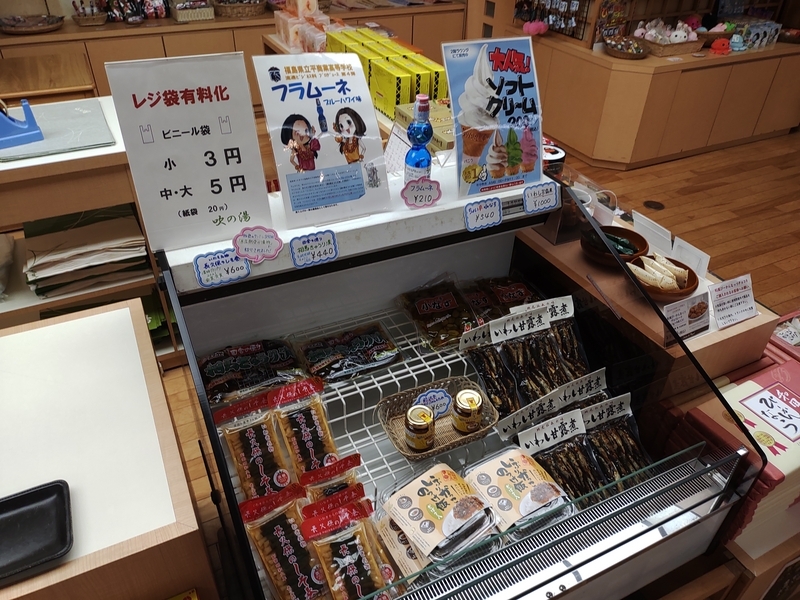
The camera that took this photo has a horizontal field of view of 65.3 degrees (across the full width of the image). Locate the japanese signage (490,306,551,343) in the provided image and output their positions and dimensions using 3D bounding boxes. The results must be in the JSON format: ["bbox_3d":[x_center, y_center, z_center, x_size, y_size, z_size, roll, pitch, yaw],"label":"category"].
[{"bbox_3d":[0.263,0.052,1.360,0.125,0.045,0.006,-15,-3,-22],"label":"japanese signage"}]

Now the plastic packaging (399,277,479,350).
[{"bbox_3d":[0.086,0.035,1.436,0.130,0.033,0.165,-15,51,-22],"label":"plastic packaging"}]

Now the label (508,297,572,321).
[{"bbox_3d":[0.297,0.029,1.297,0.144,0.049,0.005,-11,13,-16],"label":"label"}]

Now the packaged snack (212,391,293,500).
[{"bbox_3d":[-0.240,0.268,1.057,0.099,0.032,0.207,-15,63,-21],"label":"packaged snack"}]

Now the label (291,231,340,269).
[{"bbox_3d":[-0.159,-0.094,1.158,0.089,0.059,0.005,-15,19,-21],"label":"label"}]

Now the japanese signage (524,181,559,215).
[{"bbox_3d":[0.298,-0.215,1.313,0.083,0.056,0.005,-15,19,-22],"label":"japanese signage"}]

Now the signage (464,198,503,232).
[{"bbox_3d":[0.174,-0.177,1.296,0.088,0.056,0.005,-15,19,-21],"label":"signage"}]

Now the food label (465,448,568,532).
[{"bbox_3d":[0.210,0.353,1.131,0.140,0.040,0.155,-18,40,-25],"label":"food label"}]

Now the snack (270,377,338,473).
[{"bbox_3d":[-0.180,0.255,1.195,0.100,0.030,0.200,-15,59,-22],"label":"snack"}]

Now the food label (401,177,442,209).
[{"bbox_3d":[0.043,-0.210,1.213,0.087,0.063,0.008,-15,27,-22],"label":"food label"}]

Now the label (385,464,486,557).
[{"bbox_3d":[0.068,0.355,1.025,0.131,0.035,0.146,-27,34,-24],"label":"label"}]

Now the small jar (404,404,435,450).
[{"bbox_3d":[0.036,0.235,1.144,0.052,0.067,0.052,1,36,-1],"label":"small jar"}]

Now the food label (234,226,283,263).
[{"bbox_3d":[-0.252,-0.099,1.112,0.092,0.065,0.005,-9,17,-23],"label":"food label"}]

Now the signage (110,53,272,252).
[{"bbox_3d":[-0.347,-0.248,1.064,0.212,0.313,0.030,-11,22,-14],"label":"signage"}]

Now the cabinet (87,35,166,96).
[{"bbox_3d":[-1.638,-1.373,3.796,0.420,0.500,0.400,-15,39,-22],"label":"cabinet"}]

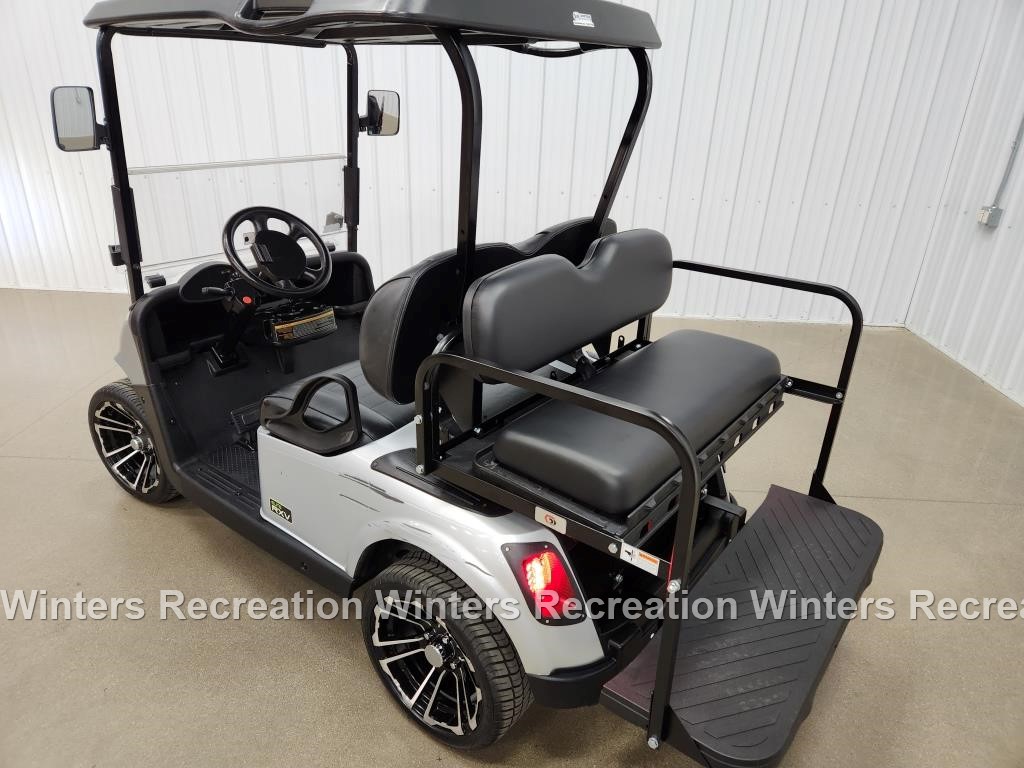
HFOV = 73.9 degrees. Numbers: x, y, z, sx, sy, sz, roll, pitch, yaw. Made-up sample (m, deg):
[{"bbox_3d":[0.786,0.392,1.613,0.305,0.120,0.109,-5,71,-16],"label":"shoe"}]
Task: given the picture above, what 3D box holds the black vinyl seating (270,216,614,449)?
[{"bbox_3d":[-0.166,-0.227,2.134,0.620,0.590,1.060,20,30,33],"label":"black vinyl seating"}]

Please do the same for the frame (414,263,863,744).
[{"bbox_3d":[0.382,0.146,1.786,0.700,0.715,1.110,20,30,33],"label":"frame"}]

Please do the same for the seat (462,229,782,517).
[{"bbox_3d":[0.339,-0.123,1.746,0.495,0.410,0.920,20,30,33],"label":"seat"}]

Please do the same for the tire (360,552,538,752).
[{"bbox_3d":[-0.183,0.714,1.831,0.475,0.475,0.210,20,30,33],"label":"tire"}]

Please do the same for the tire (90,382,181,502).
[{"bbox_3d":[-1.486,0.224,2.789,0.515,0.515,0.207,16,28,26],"label":"tire"}]

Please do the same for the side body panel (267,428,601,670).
[{"bbox_3d":[-0.288,0.360,1.741,1.240,0.565,0.170,20,30,33],"label":"side body panel"}]

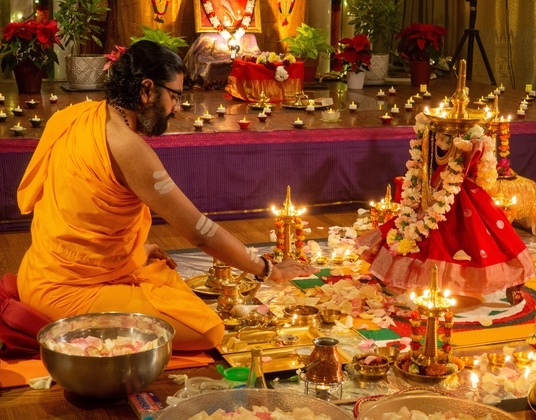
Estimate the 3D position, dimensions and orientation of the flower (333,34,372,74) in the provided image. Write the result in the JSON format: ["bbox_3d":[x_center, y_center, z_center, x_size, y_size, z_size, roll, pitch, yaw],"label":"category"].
[{"bbox_3d":[0.583,-1.073,6.922,0.260,0.270,0.260,0,12,0],"label":"flower"}]

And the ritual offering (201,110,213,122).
[{"bbox_3d":[-0.305,-0.470,5.045,0.066,0.058,0.066,0,12,0],"label":"ritual offering"}]

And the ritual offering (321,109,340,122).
[{"bbox_3d":[0.302,-0.461,4.827,0.100,0.058,0.100,1,12,0],"label":"ritual offering"}]

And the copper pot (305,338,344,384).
[{"bbox_3d":[0.144,0.374,2.531,0.096,0.098,0.098,0,12,0],"label":"copper pot"}]

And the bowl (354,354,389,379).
[{"bbox_3d":[0.271,0.406,2.616,0.094,0.043,0.094,1,12,0],"label":"bowl"}]

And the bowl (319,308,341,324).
[{"bbox_3d":[0.189,0.327,3.069,0.060,0.033,0.060,0,12,0],"label":"bowl"}]

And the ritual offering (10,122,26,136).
[{"bbox_3d":[-1.036,-0.337,4.160,0.066,0.047,0.064,1,12,0],"label":"ritual offering"}]

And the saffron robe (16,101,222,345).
[{"bbox_3d":[-0.475,0.014,3.060,0.520,0.670,0.600,-6,13,-26],"label":"saffron robe"}]

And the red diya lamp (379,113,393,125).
[{"bbox_3d":[0.583,-0.451,4.921,0.064,0.056,0.064,0,12,0],"label":"red diya lamp"}]

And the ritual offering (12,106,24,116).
[{"bbox_3d":[-1.251,-0.500,5.049,0.064,0.048,0.060,0,12,0],"label":"ritual offering"}]

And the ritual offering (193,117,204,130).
[{"bbox_3d":[-0.305,-0.381,4.420,0.050,0.050,0.050,1,12,0],"label":"ritual offering"}]

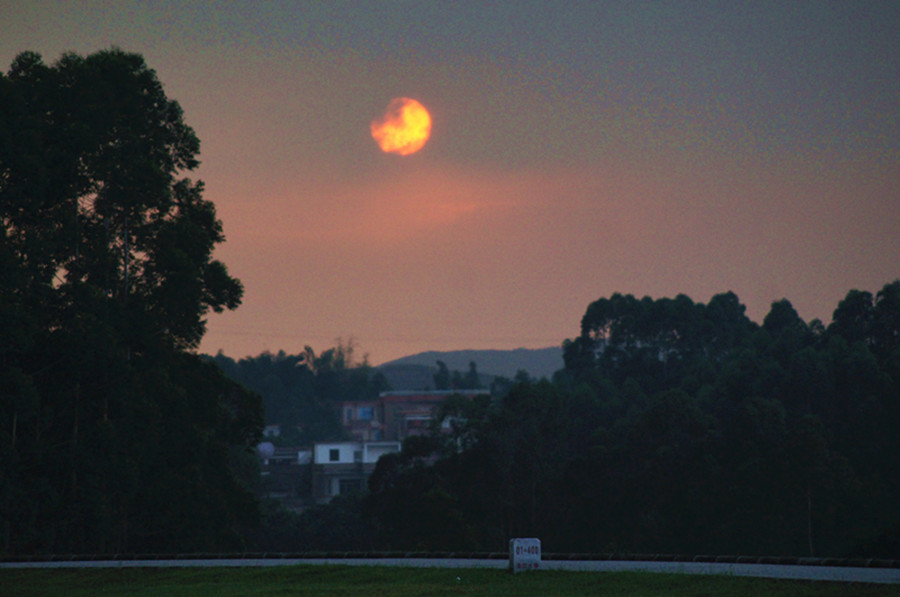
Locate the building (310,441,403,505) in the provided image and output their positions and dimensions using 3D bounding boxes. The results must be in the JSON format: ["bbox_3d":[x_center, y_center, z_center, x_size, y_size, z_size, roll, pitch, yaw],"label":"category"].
[{"bbox_3d":[-9.419,17.875,614.499,8.960,6.420,9.000,0,-1,0],"label":"building"}]

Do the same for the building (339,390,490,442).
[{"bbox_3d":[-3.774,13.783,670.498,16.540,6.660,11.000,0,-1,0],"label":"building"}]

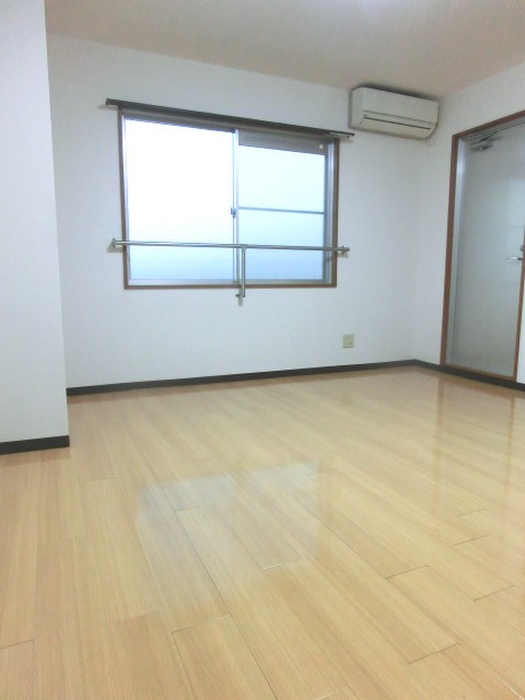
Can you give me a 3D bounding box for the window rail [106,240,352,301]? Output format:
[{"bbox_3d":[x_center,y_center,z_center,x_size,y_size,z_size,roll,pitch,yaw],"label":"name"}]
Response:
[{"bbox_3d":[-0.152,-0.611,3.747,1.897,0.427,0.112,-3,9,-23],"label":"window rail"}]

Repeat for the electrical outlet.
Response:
[{"bbox_3d":[0.763,-0.081,4.279,0.119,0.123,0.012,-3,9,-23],"label":"electrical outlet"}]

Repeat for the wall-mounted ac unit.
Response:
[{"bbox_3d":[1.118,-1.980,4.058,0.763,0.288,0.196,-3,9,-23],"label":"wall-mounted ac unit"}]

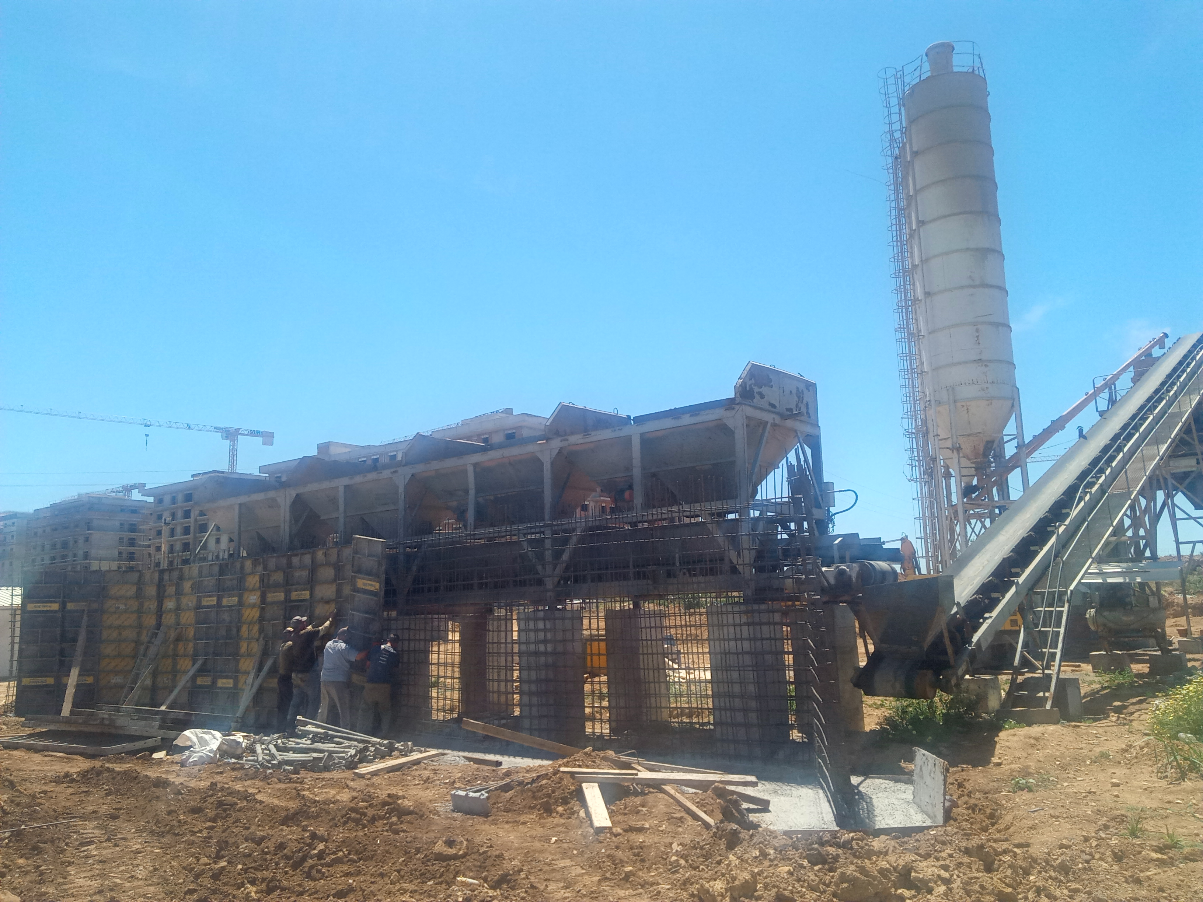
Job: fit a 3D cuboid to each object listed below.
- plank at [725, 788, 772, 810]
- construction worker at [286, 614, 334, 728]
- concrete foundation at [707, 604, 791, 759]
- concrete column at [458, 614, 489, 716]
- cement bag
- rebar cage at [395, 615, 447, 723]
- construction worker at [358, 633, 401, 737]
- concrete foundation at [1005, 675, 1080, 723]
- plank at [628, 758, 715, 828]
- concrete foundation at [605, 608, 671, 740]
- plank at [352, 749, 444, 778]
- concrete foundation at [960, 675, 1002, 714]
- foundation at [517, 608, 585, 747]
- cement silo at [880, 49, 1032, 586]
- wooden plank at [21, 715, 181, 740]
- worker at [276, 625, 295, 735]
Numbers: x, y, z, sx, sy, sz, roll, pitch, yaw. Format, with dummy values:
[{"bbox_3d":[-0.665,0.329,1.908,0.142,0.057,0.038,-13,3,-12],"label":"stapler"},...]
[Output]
[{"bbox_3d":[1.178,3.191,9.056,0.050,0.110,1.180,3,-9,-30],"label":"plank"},{"bbox_3d":[-4.310,3.277,14.377,0.700,1.740,0.520,4,-11,-31],"label":"construction worker"},{"bbox_3d":[1.641,2.584,11.122,0.600,1.660,0.620,-9,-12,38],"label":"concrete foundation"},{"bbox_3d":[-2.125,3.932,17.826,0.650,1.814,0.670,-9,-12,38],"label":"concrete column"},{"bbox_3d":[-4.815,3.547,11.678,0.520,0.340,0.420,-2,-9,0],"label":"cement bag"},{"bbox_3d":[-2.863,3.458,15.400,0.720,1.720,0.550,-9,-12,38],"label":"rebar cage"},{"bbox_3d":[-3.312,3.522,14.500,0.600,1.600,0.450,-5,-10,15],"label":"construction worker"},{"bbox_3d":[5.899,3.319,13.134,0.820,0.600,0.650,-4,-10,11],"label":"concrete foundation"},{"bbox_3d":[0.608,3.115,8.963,0.090,0.060,2.934,0,-9,-9],"label":"plank"},{"bbox_3d":[0.582,3.496,15.703,0.660,1.875,0.700,-9,-12,38],"label":"concrete foundation"},{"bbox_3d":[-2.197,3.460,10.846,0.160,0.080,1.585,-6,-10,22],"label":"plank"},{"bbox_3d":[5.626,3.616,14.400,0.520,0.560,0.450,-9,-12,38],"label":"concrete foundation"},{"bbox_3d":[-0.652,2.929,12.777,0.600,1.660,0.620,-9,-12,38],"label":"foundation"},{"bbox_3d":[12.378,-4.002,33.628,3.600,21.929,3.100,-6,-10,21],"label":"cement silo"},{"bbox_3d":[-7.795,4.265,15.153,3.984,0.220,0.260,-7,-11,31],"label":"wooden plank"},{"bbox_3d":[-4.716,3.411,14.622,0.450,1.580,0.480,4,-11,-31],"label":"worker"}]

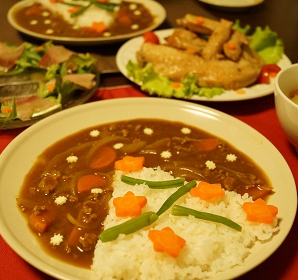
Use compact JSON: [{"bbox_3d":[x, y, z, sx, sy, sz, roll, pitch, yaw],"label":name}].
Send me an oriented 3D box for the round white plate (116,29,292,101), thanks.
[{"bbox_3d":[0.072,-0.100,0.616,0.232,0.023,0.232,1,34,-1],"label":"round white plate"}]

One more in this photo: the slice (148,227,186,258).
[{"bbox_3d":[0.012,0.070,0.310,0.025,0.006,0.025,-1,49,-20],"label":"slice"}]

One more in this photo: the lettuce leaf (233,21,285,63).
[{"bbox_3d":[0.151,-0.137,0.646,0.075,0.045,0.060,2,34,0],"label":"lettuce leaf"}]

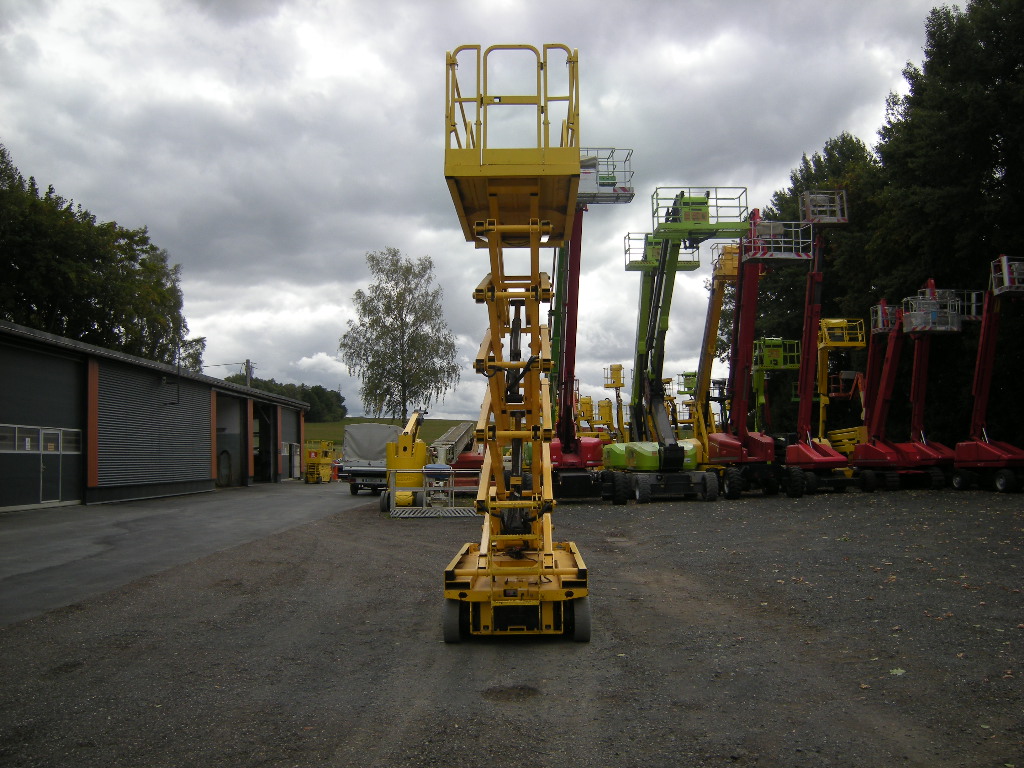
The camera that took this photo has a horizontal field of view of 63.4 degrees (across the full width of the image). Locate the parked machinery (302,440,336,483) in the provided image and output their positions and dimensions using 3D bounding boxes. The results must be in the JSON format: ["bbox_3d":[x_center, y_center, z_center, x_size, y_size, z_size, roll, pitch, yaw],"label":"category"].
[{"bbox_3d":[-9.050,3.600,39.137,0.900,2.200,2.200,0,-5,0],"label":"parked machinery"}]

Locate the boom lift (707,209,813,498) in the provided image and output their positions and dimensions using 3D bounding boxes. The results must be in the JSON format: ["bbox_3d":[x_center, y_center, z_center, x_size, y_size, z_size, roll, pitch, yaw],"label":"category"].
[{"bbox_3d":[8.400,-1.111,28.581,3.100,9.900,4.800,1,-5,-8],"label":"boom lift"}]

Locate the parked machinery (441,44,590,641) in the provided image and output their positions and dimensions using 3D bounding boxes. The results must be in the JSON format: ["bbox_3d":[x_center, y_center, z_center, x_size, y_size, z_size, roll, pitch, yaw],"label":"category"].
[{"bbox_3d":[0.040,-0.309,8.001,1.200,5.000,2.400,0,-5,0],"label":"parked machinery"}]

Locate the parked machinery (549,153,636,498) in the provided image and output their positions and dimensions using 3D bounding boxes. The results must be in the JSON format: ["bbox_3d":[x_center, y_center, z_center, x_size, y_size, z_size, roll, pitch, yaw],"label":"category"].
[{"bbox_3d":[2.300,-2.029,27.150,3.000,11.500,4.800,0,-5,0],"label":"parked machinery"}]

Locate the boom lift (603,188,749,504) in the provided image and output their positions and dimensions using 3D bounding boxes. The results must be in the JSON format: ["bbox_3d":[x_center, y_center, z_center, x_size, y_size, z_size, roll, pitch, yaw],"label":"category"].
[{"bbox_3d":[5.200,-1.206,26.783,4.000,9.800,4.800,0,-5,0],"label":"boom lift"}]

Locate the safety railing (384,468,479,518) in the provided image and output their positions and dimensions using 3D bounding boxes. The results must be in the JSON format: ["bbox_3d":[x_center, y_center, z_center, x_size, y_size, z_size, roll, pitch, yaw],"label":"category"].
[{"bbox_3d":[-1.750,2.546,19.358,2.150,1.130,1.000,0,-5,0],"label":"safety railing"}]

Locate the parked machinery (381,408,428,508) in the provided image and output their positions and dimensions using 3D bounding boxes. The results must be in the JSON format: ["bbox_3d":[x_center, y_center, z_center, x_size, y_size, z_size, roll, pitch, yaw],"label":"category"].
[{"bbox_3d":[-2.870,2.053,22.709,1.200,2.650,3.400,0,-5,2],"label":"parked machinery"}]

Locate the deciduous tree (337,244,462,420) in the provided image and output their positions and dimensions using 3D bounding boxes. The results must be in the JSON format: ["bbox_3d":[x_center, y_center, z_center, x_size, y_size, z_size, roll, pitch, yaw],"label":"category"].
[{"bbox_3d":[-7.200,-1.520,55.300,7.800,15.000,7.800,0,-5,0],"label":"deciduous tree"}]

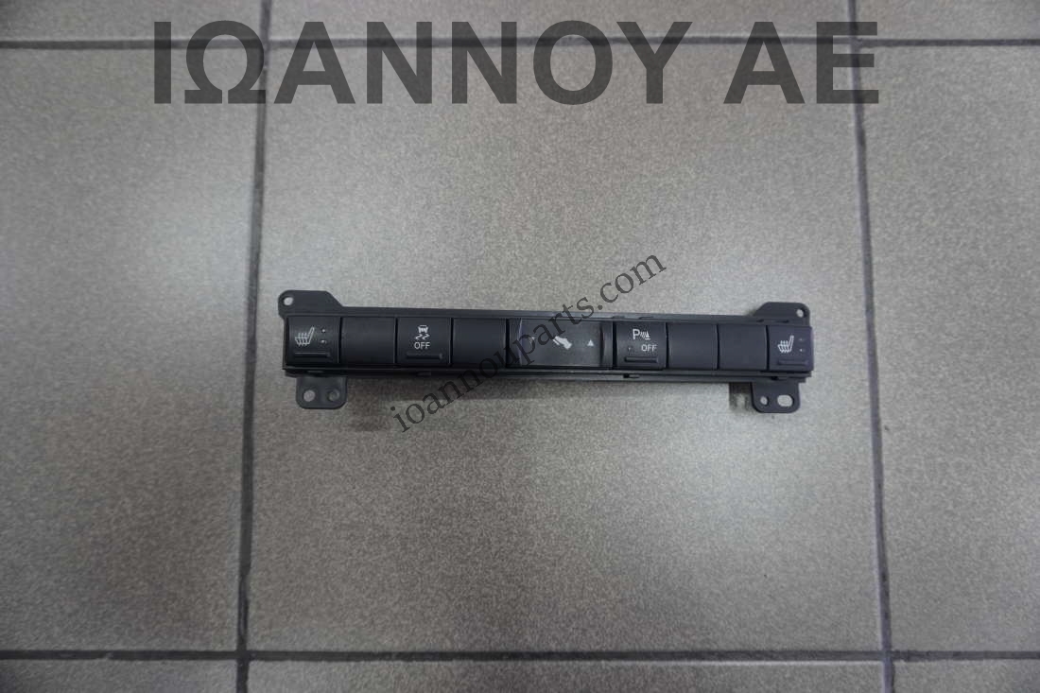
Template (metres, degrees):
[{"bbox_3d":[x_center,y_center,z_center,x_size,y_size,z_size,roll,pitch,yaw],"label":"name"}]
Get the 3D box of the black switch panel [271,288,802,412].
[{"bbox_3d":[0.017,0.005,0.351,0.260,0.050,0.057,1,85,-6],"label":"black switch panel"}]

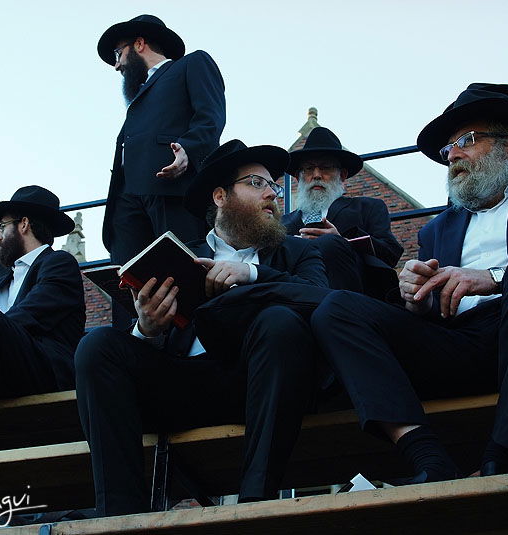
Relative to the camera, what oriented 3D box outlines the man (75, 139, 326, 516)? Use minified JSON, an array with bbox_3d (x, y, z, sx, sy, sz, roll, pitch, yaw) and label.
[{"bbox_3d":[-0.038,0.180,3.038,0.680,1.286,0.800,-15,-29,23],"label":"man"}]

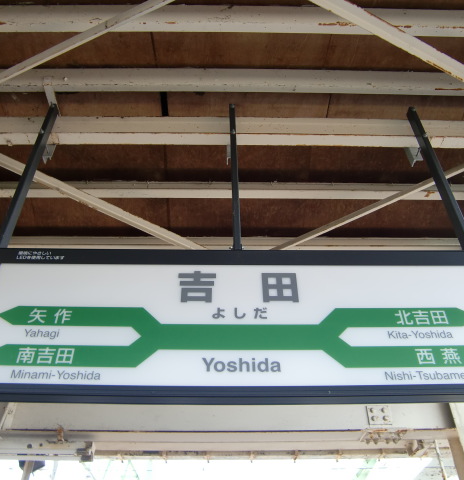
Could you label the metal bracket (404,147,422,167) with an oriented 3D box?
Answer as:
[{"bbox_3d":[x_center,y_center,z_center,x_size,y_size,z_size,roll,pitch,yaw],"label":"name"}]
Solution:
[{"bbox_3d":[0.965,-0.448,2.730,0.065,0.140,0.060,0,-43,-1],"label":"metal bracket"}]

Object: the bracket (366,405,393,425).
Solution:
[{"bbox_3d":[1.003,1.189,3.507,0.155,0.135,0.040,0,-43,-1],"label":"bracket"}]

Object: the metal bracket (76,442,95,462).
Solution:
[{"bbox_3d":[-0.941,1.364,3.324,0.100,0.100,0.090,0,-43,-1],"label":"metal bracket"}]

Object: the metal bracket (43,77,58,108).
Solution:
[{"bbox_3d":[-0.949,-0.771,2.714,0.050,0.090,0.150,0,-43,-1],"label":"metal bracket"}]

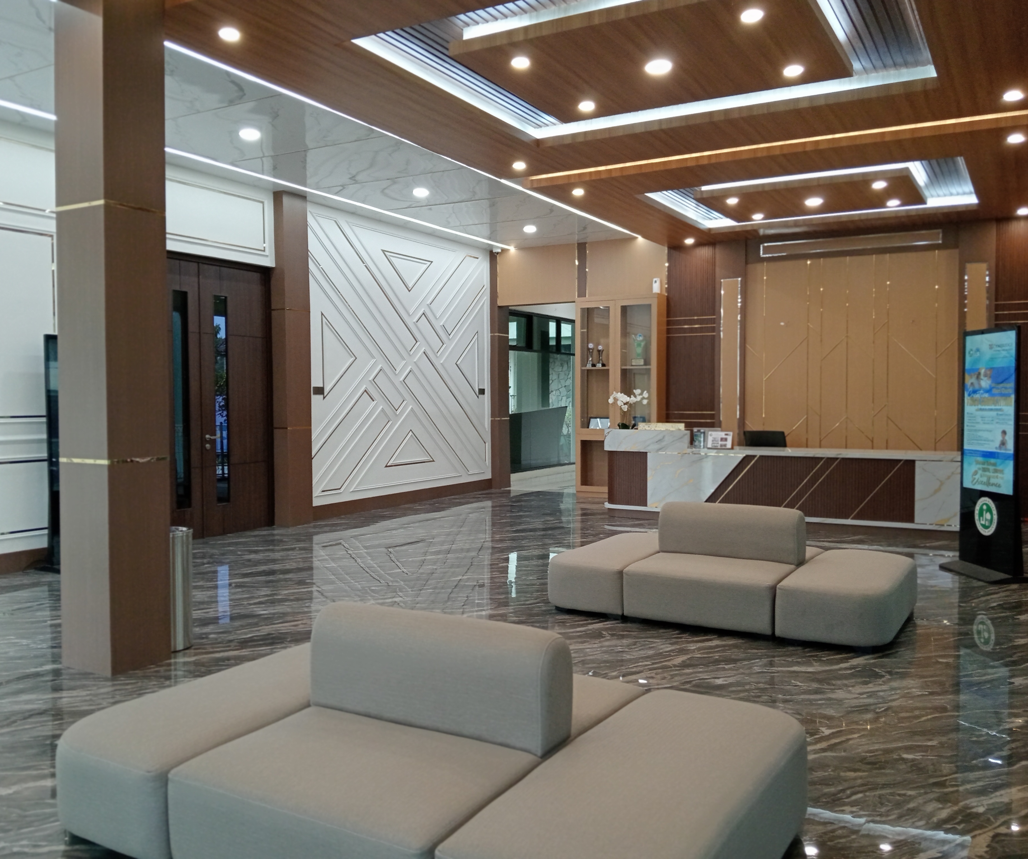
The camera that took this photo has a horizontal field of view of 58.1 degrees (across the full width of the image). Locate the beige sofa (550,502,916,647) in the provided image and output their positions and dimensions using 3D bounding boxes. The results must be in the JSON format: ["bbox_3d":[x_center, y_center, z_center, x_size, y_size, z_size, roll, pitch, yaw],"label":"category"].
[{"bbox_3d":[1.398,0.816,5.923,2.043,0.672,1.402,1,2,30],"label":"beige sofa"}]

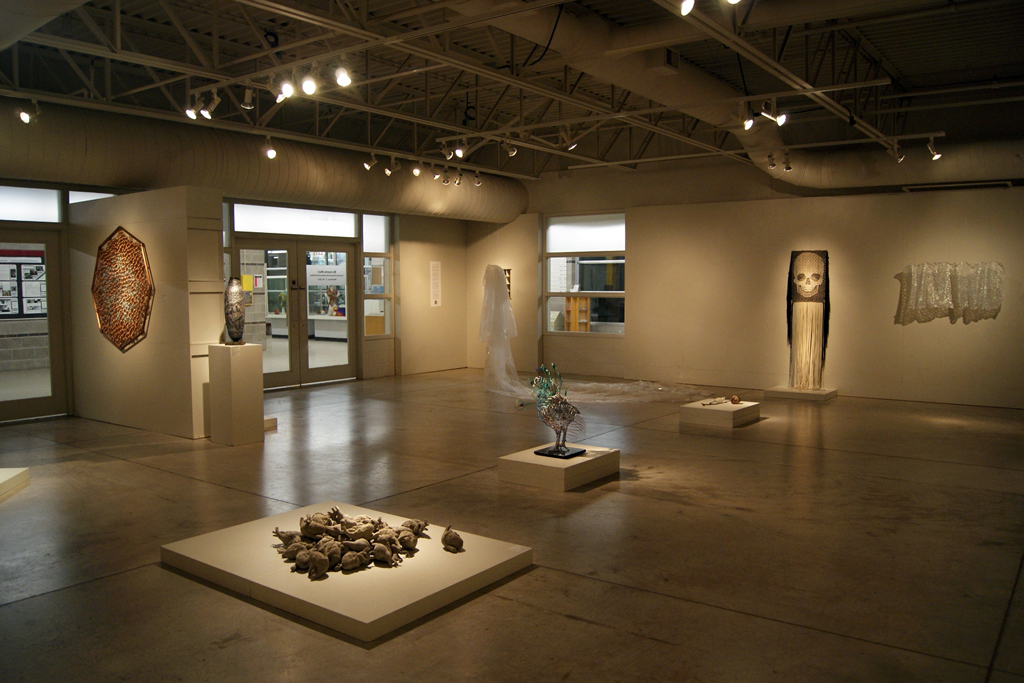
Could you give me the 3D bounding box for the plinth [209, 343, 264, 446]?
[{"bbox_3d":[-2.634,0.503,7.363,0.366,0.928,0.334,3,5,37],"label":"plinth"}]

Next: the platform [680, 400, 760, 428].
[{"bbox_3d":[2.314,0.786,8.509,0.594,0.171,0.797,3,5,37],"label":"platform"}]

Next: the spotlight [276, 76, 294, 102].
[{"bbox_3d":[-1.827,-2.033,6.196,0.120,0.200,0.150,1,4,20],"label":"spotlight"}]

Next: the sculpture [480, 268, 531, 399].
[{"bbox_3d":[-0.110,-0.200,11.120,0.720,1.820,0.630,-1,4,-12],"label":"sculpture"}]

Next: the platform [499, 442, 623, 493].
[{"bbox_3d":[0.375,0.966,5.990,0.608,0.175,0.772,3,5,37],"label":"platform"}]

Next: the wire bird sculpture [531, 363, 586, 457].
[{"bbox_3d":[0.373,0.529,6.042,0.340,0.691,0.290,-3,5,-32],"label":"wire bird sculpture"}]

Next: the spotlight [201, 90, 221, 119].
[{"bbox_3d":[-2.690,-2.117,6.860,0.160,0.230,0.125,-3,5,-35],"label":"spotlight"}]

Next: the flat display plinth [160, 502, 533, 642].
[{"bbox_3d":[-0.890,1.153,4.154,1.600,0.085,1.180,3,5,36],"label":"flat display plinth"}]

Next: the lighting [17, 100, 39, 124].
[{"bbox_3d":[-4.590,-2.170,7.277,0.140,0.200,0.180,2,4,23],"label":"lighting"}]

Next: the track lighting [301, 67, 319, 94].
[{"bbox_3d":[-1.595,-2.056,6.050,0.125,0.200,0.170,0,4,6],"label":"track lighting"}]

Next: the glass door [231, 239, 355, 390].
[{"bbox_3d":[-3.227,-0.424,11.610,0.090,2.190,2.190,3,5,37],"label":"glass door"}]

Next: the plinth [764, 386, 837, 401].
[{"bbox_3d":[3.930,0.701,10.438,0.790,0.080,0.580,3,5,36],"label":"plinth"}]

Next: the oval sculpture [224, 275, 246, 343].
[{"bbox_3d":[-2.660,-0.300,7.360,0.190,0.650,0.190,3,5,35],"label":"oval sculpture"}]

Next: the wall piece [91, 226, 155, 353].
[{"bbox_3d":[-4.036,-0.545,7.949,1.170,1.290,0.080,3,5,35],"label":"wall piece"}]

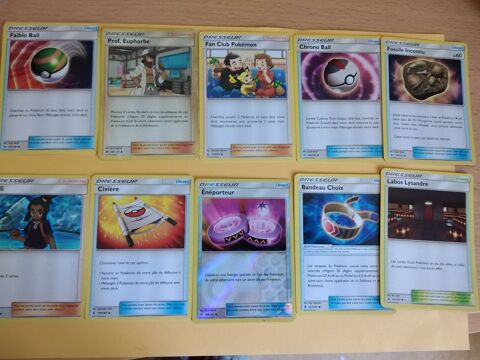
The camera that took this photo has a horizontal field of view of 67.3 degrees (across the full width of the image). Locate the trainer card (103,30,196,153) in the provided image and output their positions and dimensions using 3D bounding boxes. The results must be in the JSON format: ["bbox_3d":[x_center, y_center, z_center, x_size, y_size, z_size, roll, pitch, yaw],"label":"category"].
[{"bbox_3d":[-0.060,-0.057,0.235,0.063,0.001,0.088,-1,83,-4],"label":"trainer card"}]

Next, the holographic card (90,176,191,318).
[{"bbox_3d":[-0.061,0.040,0.222,0.063,0.001,0.088,0,83,-4],"label":"holographic card"}]

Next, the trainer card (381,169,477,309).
[{"bbox_3d":[0.123,0.037,0.234,0.063,0.001,0.088,3,82,-3],"label":"trainer card"}]

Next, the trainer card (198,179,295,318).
[{"bbox_3d":[0.003,0.043,0.226,0.063,0.001,0.088,0,83,-4],"label":"trainer card"}]

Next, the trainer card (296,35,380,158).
[{"bbox_3d":[0.069,-0.056,0.243,0.063,0.001,0.088,0,83,-4],"label":"trainer card"}]

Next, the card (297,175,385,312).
[{"bbox_3d":[0.067,0.039,0.230,0.063,0.001,0.088,0,83,-4],"label":"card"}]

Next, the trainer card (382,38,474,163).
[{"bbox_3d":[0.128,-0.055,0.246,0.063,0.001,0.088,2,82,-3],"label":"trainer card"}]

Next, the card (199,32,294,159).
[{"bbox_3d":[0.004,-0.057,0.239,0.063,0.001,0.088,-1,83,-4],"label":"card"}]

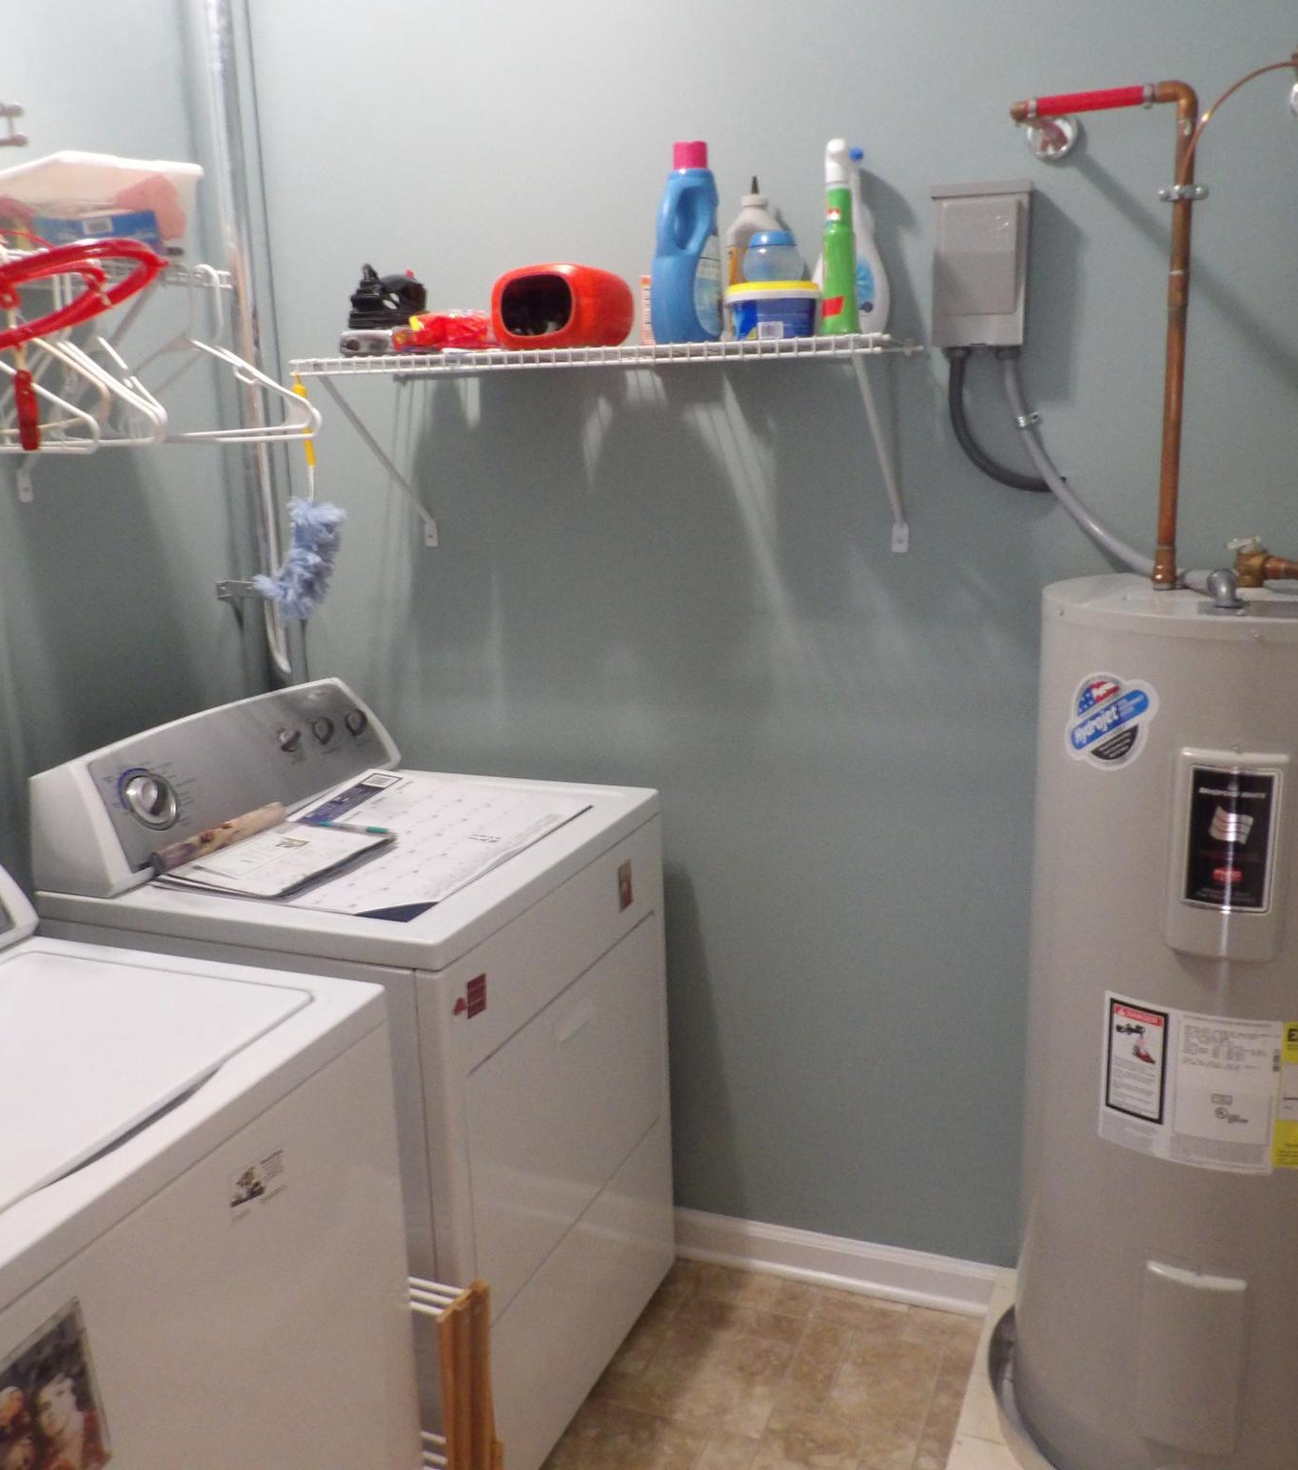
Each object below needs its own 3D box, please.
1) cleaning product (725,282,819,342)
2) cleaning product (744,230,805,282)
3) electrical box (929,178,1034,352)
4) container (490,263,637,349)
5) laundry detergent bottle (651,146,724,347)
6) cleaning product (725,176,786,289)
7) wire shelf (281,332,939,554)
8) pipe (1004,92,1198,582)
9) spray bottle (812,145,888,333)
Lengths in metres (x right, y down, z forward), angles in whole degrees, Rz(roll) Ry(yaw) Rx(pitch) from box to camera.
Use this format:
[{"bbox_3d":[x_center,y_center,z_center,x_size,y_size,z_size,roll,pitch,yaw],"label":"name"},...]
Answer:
[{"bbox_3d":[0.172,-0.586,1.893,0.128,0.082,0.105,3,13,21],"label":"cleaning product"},{"bbox_3d":[0.171,-0.660,1.877,0.085,0.068,0.085,-1,12,0],"label":"cleaning product"},{"bbox_3d":[0.481,-0.675,1.972,0.130,0.220,0.085,3,13,21],"label":"electrical box"},{"bbox_3d":[-0.128,-0.634,2.027,0.160,0.131,0.170,6,14,30],"label":"container"},{"bbox_3d":[0.053,-0.689,1.917,0.080,0.277,0.115,5,13,26],"label":"laundry detergent bottle"},{"bbox_3d":[0.157,-0.693,2.002,0.090,0.246,0.065,2,12,16],"label":"cleaning product"},{"bbox_3d":[-0.064,-0.428,2.107,0.917,0.313,0.326,3,13,21],"label":"wire shelf"},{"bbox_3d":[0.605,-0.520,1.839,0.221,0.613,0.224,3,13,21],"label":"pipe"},{"bbox_3d":[0.295,-0.708,1.973,0.108,0.278,0.088,-3,12,-8],"label":"spray bottle"}]

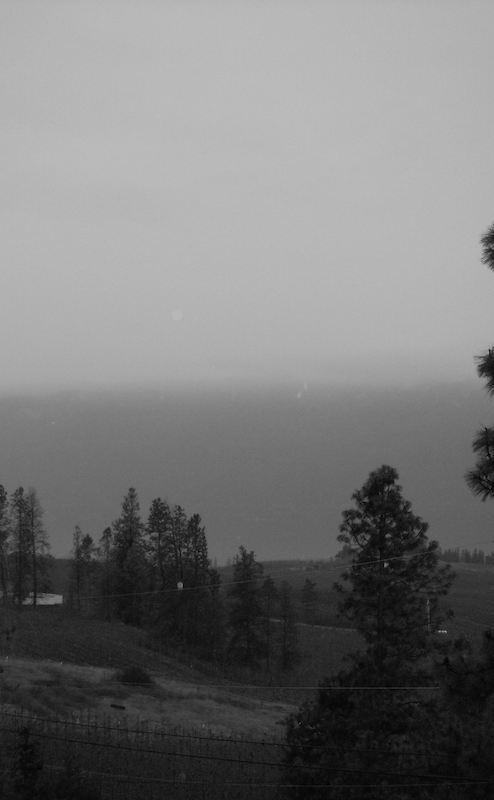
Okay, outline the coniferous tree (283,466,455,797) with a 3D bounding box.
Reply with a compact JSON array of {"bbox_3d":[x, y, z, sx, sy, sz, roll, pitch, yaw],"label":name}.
[{"bbox_3d":[5.150,10.280,65.000,7.200,15.200,7.000,0,-1,0],"label":"coniferous tree"}]

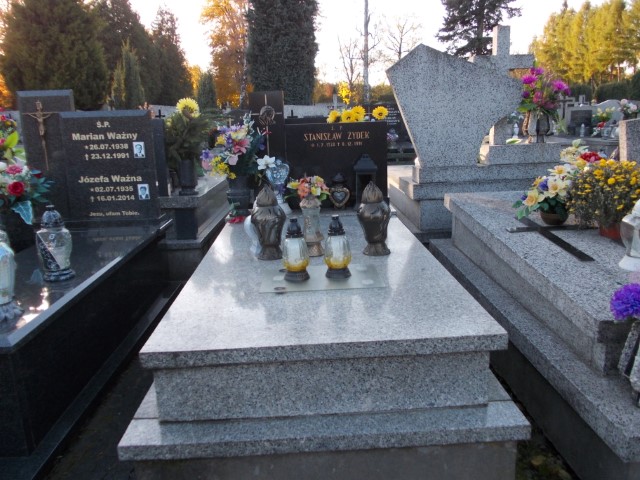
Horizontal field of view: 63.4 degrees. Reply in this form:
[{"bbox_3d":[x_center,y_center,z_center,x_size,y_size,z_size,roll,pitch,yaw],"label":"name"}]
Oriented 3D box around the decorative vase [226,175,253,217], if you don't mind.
[{"bbox_3d":[-0.494,-0.282,3.212,0.165,0.248,0.160,-3,14,-2],"label":"decorative vase"}]

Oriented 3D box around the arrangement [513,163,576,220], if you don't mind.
[{"bbox_3d":[1.046,-0.216,2.428,0.277,0.284,0.270,-3,14,-1],"label":"arrangement"}]

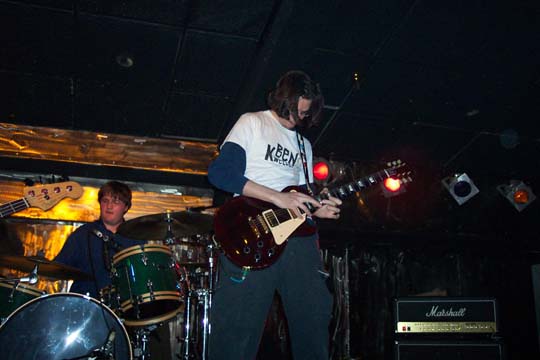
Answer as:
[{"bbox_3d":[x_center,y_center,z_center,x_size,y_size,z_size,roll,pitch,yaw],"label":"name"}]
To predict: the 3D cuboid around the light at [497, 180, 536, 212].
[{"bbox_3d":[2.075,0.115,4.710,0.200,0.230,0.220,-41,-6,25],"label":"light"}]

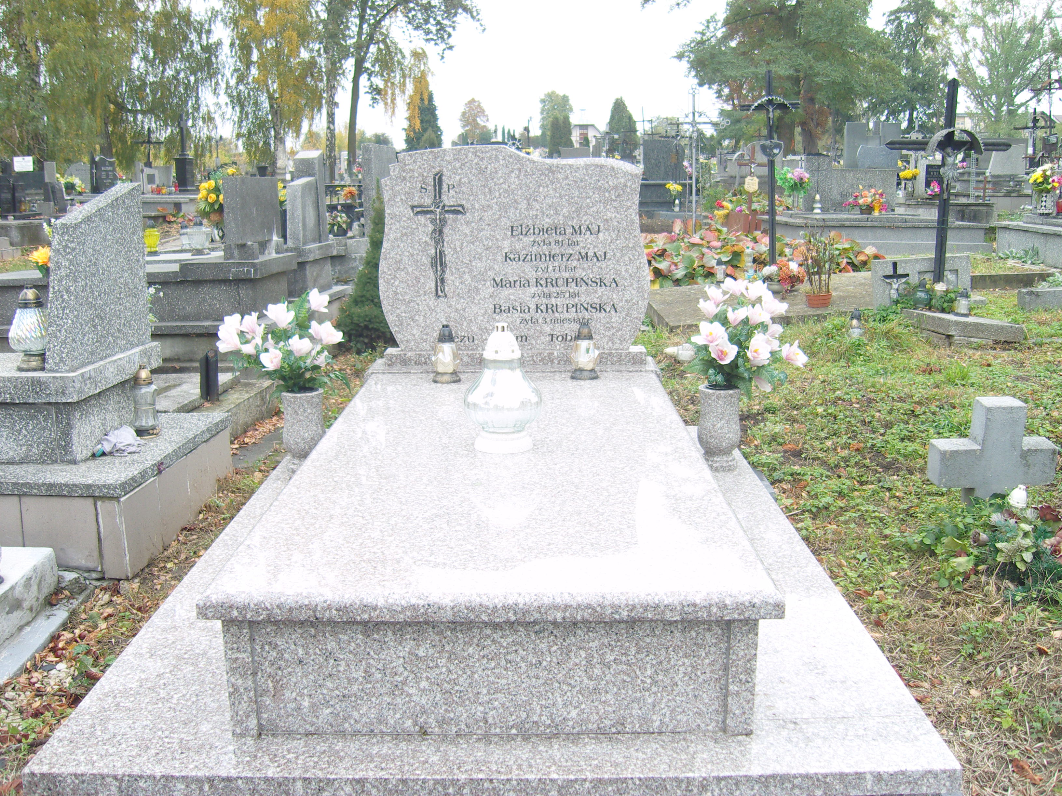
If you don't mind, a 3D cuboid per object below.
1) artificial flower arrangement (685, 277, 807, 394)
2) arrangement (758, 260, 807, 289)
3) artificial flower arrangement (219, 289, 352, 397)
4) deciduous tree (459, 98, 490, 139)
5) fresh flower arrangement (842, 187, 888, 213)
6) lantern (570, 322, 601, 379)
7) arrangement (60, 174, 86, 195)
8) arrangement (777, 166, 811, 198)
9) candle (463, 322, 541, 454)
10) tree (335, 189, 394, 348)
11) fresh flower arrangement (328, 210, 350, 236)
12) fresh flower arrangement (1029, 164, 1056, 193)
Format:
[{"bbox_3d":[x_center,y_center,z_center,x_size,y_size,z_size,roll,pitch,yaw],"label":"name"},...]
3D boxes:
[{"bbox_3d":[0.787,-0.227,3.830,0.441,0.430,0.375,0,13,0],"label":"artificial flower arrangement"},{"bbox_3d":[2.217,-1.087,9.200,0.427,0.262,0.278,0,13,0],"label":"arrangement"},{"bbox_3d":[-0.896,-0.203,3.770,0.472,0.386,0.378,0,13,0],"label":"artificial flower arrangement"},{"bbox_3d":[-5.138,-23.765,95.000,3.000,7.300,3.000,0,13,0],"label":"deciduous tree"},{"bbox_3d":[3.746,-2.224,11.700,0.510,0.300,0.360,0,13,0],"label":"fresh flower arrangement"},{"bbox_3d":[0.196,-0.177,3.781,0.111,0.203,0.111,0,13,0],"label":"lantern"},{"bbox_3d":[-8.042,-3.756,18.300,0.440,0.370,0.380,0,13,0],"label":"arrangement"},{"bbox_3d":[3.599,-2.957,14.300,0.467,0.412,0.420,0,13,0],"label":"arrangement"},{"bbox_3d":[-0.077,-0.035,2.844,0.214,0.343,0.214,0,13,0],"label":"candle"},{"bbox_3d":[-1.008,-0.862,6.792,0.582,1.123,0.582,0,13,0],"label":"tree"},{"bbox_3d":[-1.541,-1.401,8.350,0.200,0.210,0.190,0,13,0],"label":"fresh flower arrangement"},{"bbox_3d":[6.374,-2.729,13.000,0.302,0.354,0.272,0,13,0],"label":"fresh flower arrangement"}]

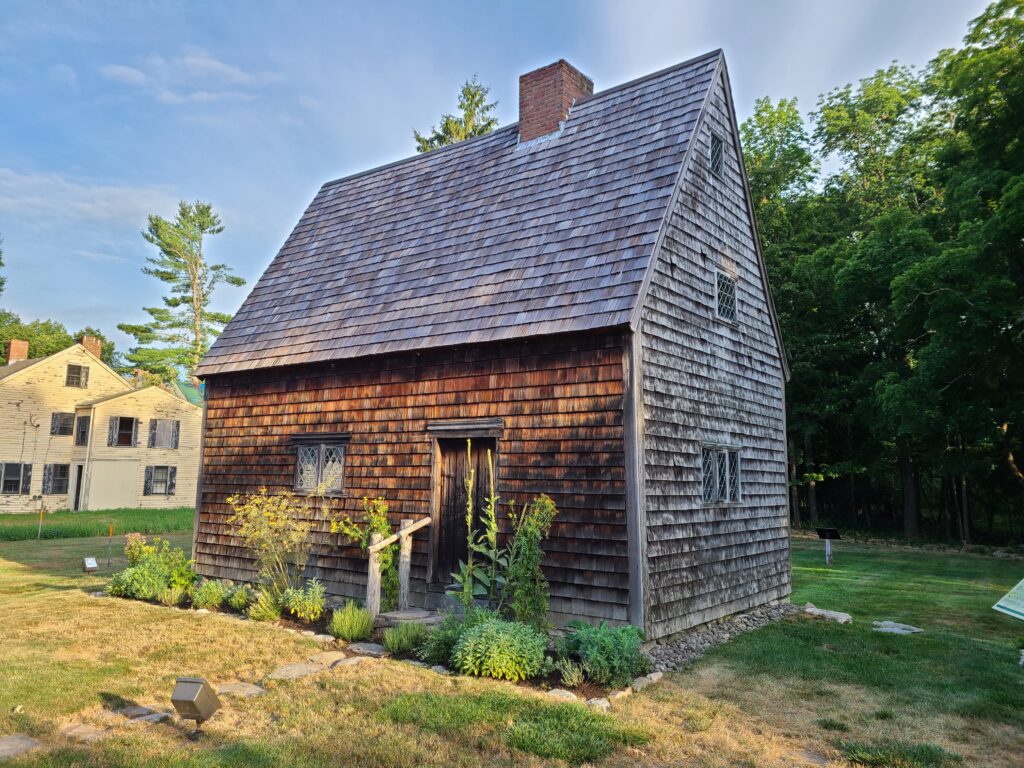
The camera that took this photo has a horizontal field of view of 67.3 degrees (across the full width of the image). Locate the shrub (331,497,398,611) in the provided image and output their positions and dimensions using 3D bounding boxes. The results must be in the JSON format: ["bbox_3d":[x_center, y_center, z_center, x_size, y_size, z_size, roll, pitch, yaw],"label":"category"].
[{"bbox_3d":[-1.841,2.124,9.667,0.930,1.410,0.750,-5,-9,37],"label":"shrub"}]

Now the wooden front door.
[{"bbox_3d":[-0.600,1.540,9.308,0.950,1.750,0.100,-5,-9,37],"label":"wooden front door"}]

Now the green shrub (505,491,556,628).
[{"bbox_3d":[0.196,1.895,8.207,0.570,1.430,0.530,1,-7,0],"label":"green shrub"}]

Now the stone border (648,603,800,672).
[{"bbox_3d":[2.709,2.825,9.041,0.580,0.120,5.000,-5,-9,37],"label":"stone border"}]

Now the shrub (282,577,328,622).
[{"bbox_3d":[-2.472,2.566,9.207,0.466,0.442,0.443,-5,-9,37],"label":"shrub"}]

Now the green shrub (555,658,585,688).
[{"bbox_3d":[0.495,2.453,6.520,0.280,0.240,0.260,1,-7,0],"label":"green shrub"}]

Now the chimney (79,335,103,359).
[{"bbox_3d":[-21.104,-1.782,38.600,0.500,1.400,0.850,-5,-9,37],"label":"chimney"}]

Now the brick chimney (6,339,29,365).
[{"bbox_3d":[-25.644,-1.686,39.900,0.500,1.380,0.880,-5,-9,37],"label":"brick chimney"}]

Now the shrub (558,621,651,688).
[{"bbox_3d":[0.791,2.266,6.579,0.716,0.455,0.680,1,-7,0],"label":"shrub"}]

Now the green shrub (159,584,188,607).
[{"bbox_3d":[-4.574,2.848,10.411,0.410,0.320,0.380,-5,-9,37],"label":"green shrub"}]

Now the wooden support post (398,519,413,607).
[{"bbox_3d":[-1.274,2.157,9.216,0.140,1.060,0.140,1,-7,0],"label":"wooden support post"}]

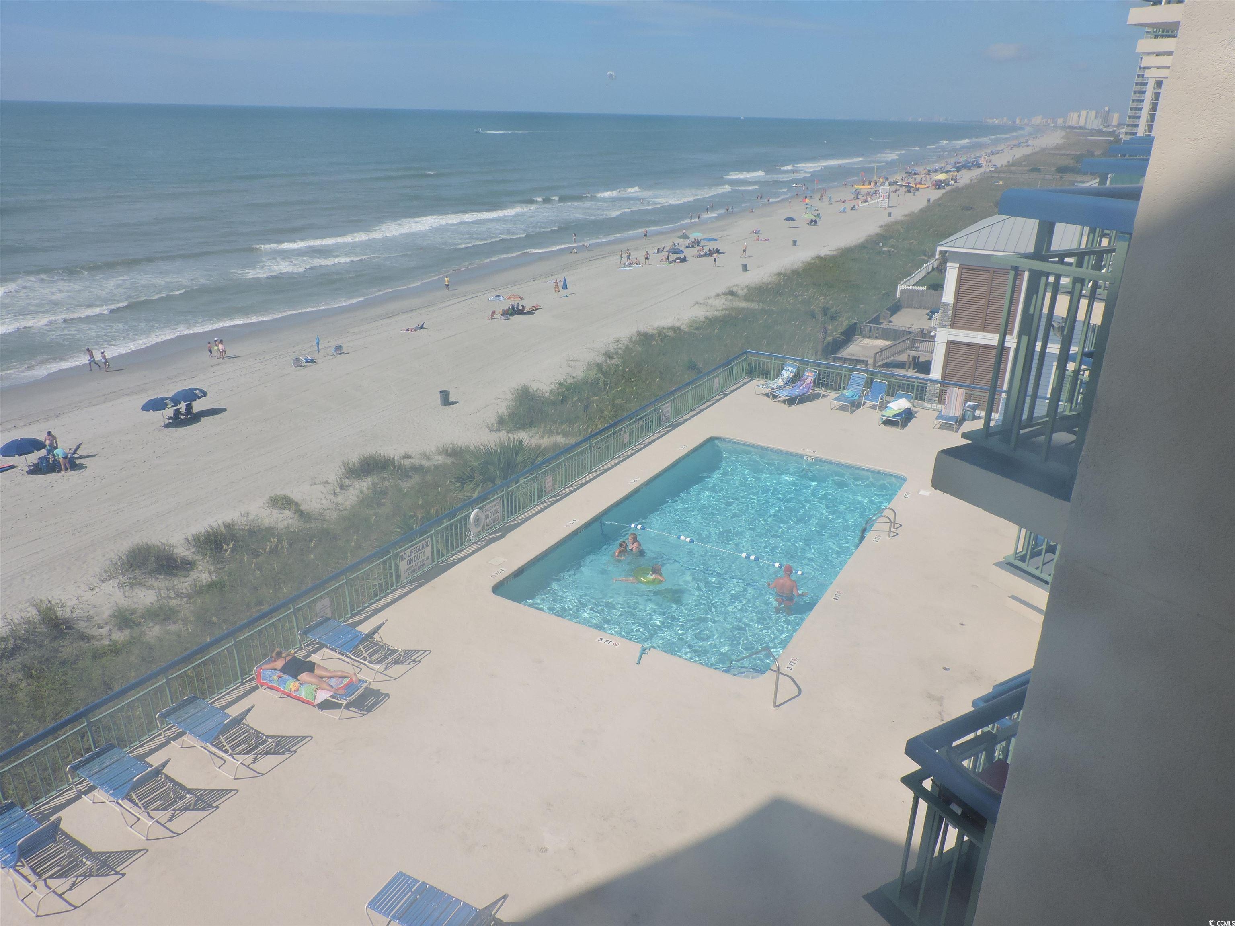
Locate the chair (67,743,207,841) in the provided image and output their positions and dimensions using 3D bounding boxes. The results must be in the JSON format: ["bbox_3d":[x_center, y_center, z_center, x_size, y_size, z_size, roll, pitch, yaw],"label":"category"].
[{"bbox_3d":[-6.989,4.422,12.163,2.050,0.920,0.670,13,25,27],"label":"chair"}]

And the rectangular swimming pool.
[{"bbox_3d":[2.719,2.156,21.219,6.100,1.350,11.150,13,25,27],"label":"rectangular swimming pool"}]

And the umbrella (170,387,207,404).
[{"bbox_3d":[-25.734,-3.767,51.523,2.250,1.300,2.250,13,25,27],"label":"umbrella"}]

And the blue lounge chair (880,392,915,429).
[{"bbox_3d":[9.314,-1.757,28.454,0.670,0.680,2.050,13,25,27],"label":"blue lounge chair"}]

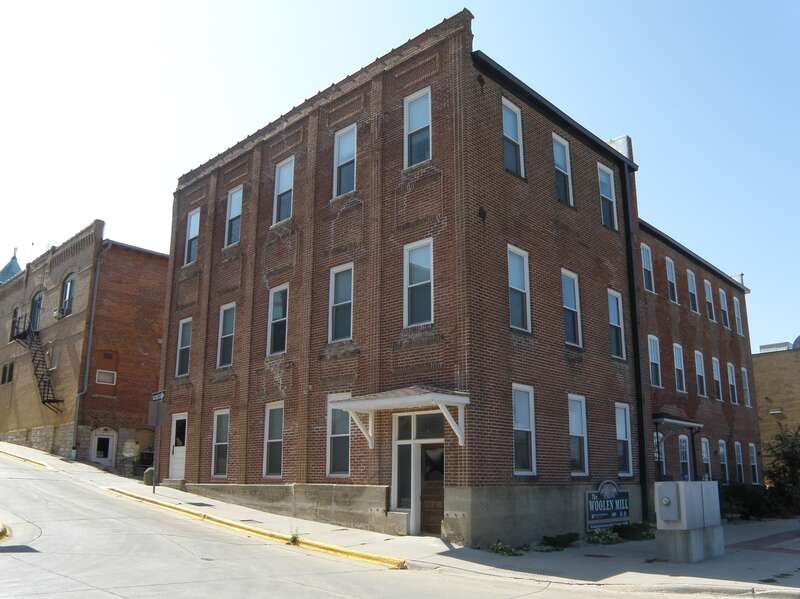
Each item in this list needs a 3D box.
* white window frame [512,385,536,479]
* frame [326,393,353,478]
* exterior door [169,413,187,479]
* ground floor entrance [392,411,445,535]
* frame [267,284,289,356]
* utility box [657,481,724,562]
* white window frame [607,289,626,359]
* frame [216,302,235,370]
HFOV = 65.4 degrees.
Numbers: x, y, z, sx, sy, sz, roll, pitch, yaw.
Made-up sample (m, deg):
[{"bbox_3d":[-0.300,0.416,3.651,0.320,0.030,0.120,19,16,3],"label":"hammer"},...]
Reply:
[{"bbox_3d":[2.763,2.940,14.096,0.150,2.028,0.901,-14,-21,42],"label":"white window frame"},{"bbox_3d":[-1.548,3.453,15.952,0.950,2.080,0.150,-14,-20,42],"label":"frame"},{"bbox_3d":[-7.715,5.097,21.623,1.050,2.180,0.150,-14,-20,42],"label":"exterior door"},{"bbox_3d":[0.414,3.782,13.643,1.633,2.606,0.300,-14,-21,42],"label":"ground floor entrance"},{"bbox_3d":[-3.693,0.633,18.800,0.950,2.080,0.150,-14,-20,42],"label":"frame"},{"bbox_3d":[4.968,3.777,10.715,1.250,1.250,0.580,14,-21,-42],"label":"utility box"},{"bbox_3d":[6.629,0.735,19.093,0.150,2.080,0.950,-14,-20,42],"label":"white window frame"},{"bbox_3d":[-5.553,1.187,20.167,0.905,2.058,0.150,-14,-21,42],"label":"frame"}]

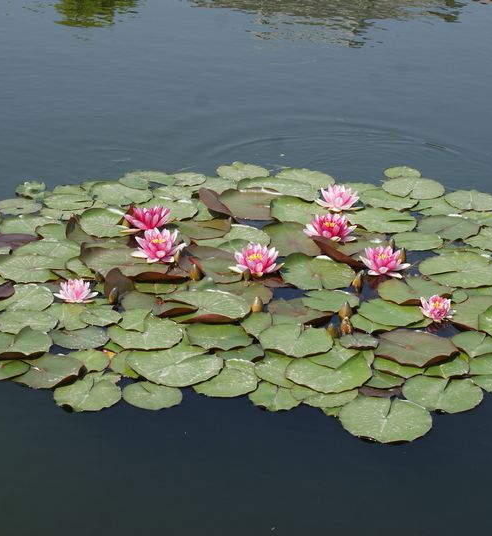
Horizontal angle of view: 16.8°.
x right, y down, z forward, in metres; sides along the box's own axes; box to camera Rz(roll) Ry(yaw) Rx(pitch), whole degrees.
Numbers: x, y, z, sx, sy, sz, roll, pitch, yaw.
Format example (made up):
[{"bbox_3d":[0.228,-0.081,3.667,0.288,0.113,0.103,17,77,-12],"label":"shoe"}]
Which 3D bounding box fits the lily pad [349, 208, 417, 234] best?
[{"bbox_3d":[0.371,-0.128,4.532,0.190,0.022,0.186,0,23,0],"label":"lily pad"}]

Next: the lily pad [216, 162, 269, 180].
[{"bbox_3d":[-0.009,-0.298,5.154,0.162,0.020,0.151,0,23,0],"label":"lily pad"}]

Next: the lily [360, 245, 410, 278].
[{"bbox_3d":[0.374,-0.014,4.474,0.136,0.057,0.136,0,24,0],"label":"lily"}]

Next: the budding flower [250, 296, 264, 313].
[{"bbox_3d":[0.027,0.087,3.961,0.027,0.042,0.027,0,23,0],"label":"budding flower"}]

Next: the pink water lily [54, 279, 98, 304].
[{"bbox_3d":[-0.432,0.057,4.254,0.112,0.056,0.112,0,23,0],"label":"pink water lily"}]

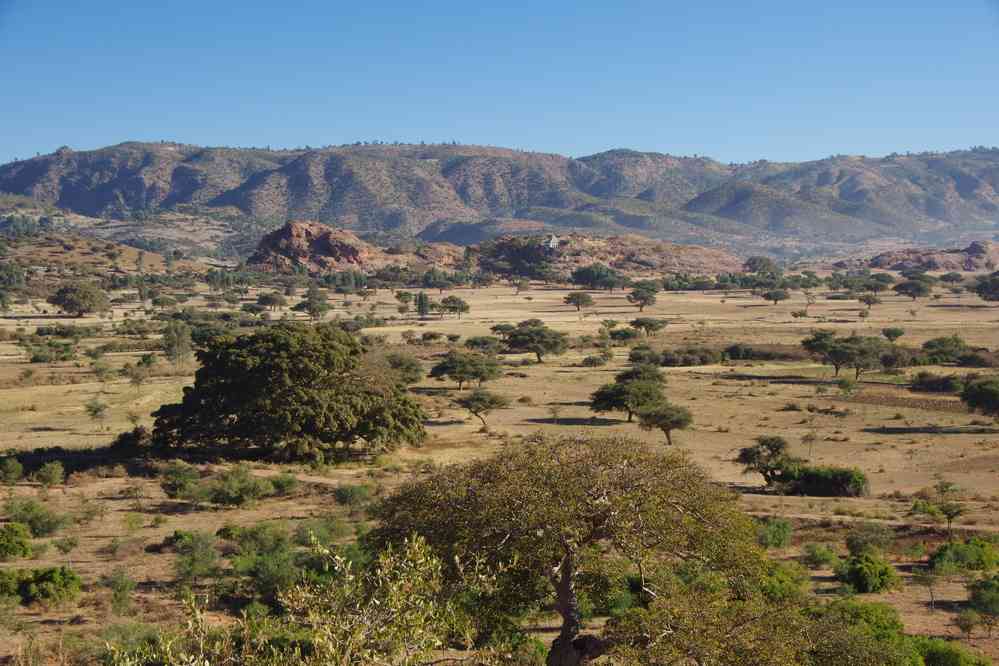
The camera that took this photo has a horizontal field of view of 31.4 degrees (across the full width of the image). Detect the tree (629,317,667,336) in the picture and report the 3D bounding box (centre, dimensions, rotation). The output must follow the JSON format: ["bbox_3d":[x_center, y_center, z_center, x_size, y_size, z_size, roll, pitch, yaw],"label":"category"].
[{"bbox_3d":[34.953,-1.484,419.408,8.980,4.630,8.080,0,3,0],"label":"tree"}]

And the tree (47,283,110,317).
[{"bbox_3d":[-122.521,-9.648,516.830,18.640,9.700,16.770,0,3,0],"label":"tree"}]

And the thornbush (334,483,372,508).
[{"bbox_3d":[-14.244,15.854,173.259,3.710,2.150,3.520,0,3,-5],"label":"thornbush"}]

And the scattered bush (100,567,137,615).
[{"bbox_3d":[-25.053,16.751,116.776,2.370,3.100,2.110,0,3,0],"label":"scattered bush"}]

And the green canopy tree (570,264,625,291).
[{"bbox_3d":[40.884,-23.046,740.883,22.540,10.630,15.780,0,3,0],"label":"green canopy tree"}]

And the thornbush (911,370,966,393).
[{"bbox_3d":[68.620,7.440,278.140,8.150,3.140,5.700,0,3,0],"label":"thornbush"}]

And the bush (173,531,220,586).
[{"bbox_3d":[-20.830,15.260,122.000,3.300,3.240,3.130,0,3,0],"label":"bush"}]

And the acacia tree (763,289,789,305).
[{"bbox_3d":[96.155,-12.455,618.701,9.060,5.400,8.610,1,3,9],"label":"acacia tree"}]

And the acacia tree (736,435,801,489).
[{"bbox_3d":[28.042,13.292,185.132,6.670,5.420,6.340,0,3,9],"label":"acacia tree"}]

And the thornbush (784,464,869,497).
[{"bbox_3d":[31.273,13.771,169.322,8.200,2.990,4.450,0,3,0],"label":"thornbush"}]

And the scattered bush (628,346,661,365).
[{"bbox_3d":[27.600,4.280,337.910,6.090,3.430,5.480,0,3,0],"label":"scattered bush"}]

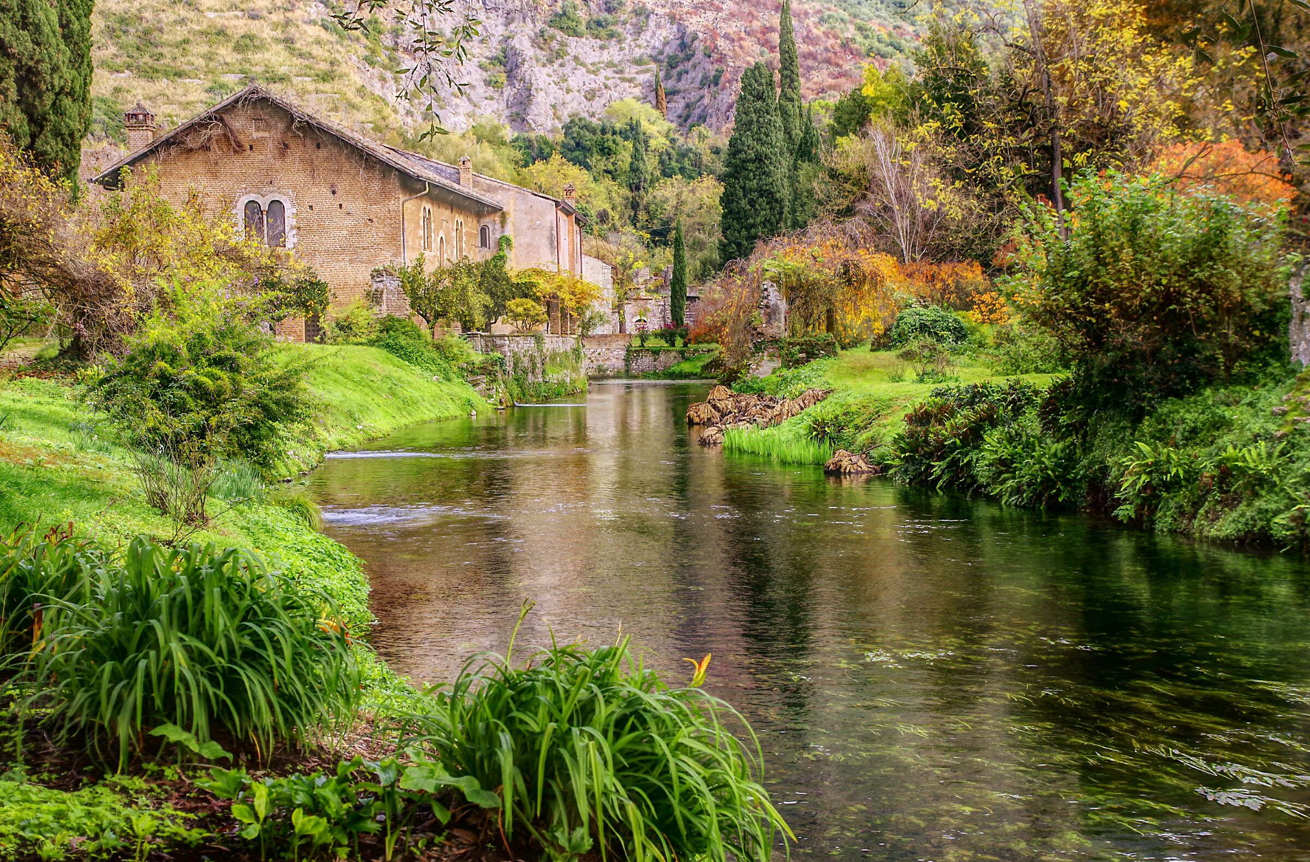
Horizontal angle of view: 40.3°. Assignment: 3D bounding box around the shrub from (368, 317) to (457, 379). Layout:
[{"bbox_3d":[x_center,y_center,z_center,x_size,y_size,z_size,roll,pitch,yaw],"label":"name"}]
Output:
[{"bbox_3d":[-6.924,-2.372,51.000,2.518,1.816,2.266,-1,3,-8],"label":"shrub"}]

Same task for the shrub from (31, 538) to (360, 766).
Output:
[{"bbox_3d":[-1.736,0.785,6.700,1.246,0.785,1.121,-2,3,-15],"label":"shrub"}]

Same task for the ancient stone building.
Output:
[{"bbox_3d":[-12.030,-8.712,78.740,15.900,9.600,28.400,-1,3,4],"label":"ancient stone building"}]

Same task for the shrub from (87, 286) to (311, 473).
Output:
[{"bbox_3d":[-5.760,-0.614,22.500,2.828,2.364,2.546,-2,3,-14],"label":"shrub"}]

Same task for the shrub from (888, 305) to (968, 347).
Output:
[{"bbox_3d":[6.731,-2.565,44.000,1.970,1.086,1.773,0,3,9],"label":"shrub"}]

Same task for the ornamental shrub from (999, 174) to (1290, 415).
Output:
[{"bbox_3d":[6.199,-1.744,22.500,3.603,3.023,3.063,0,3,15],"label":"ornamental shrub"}]

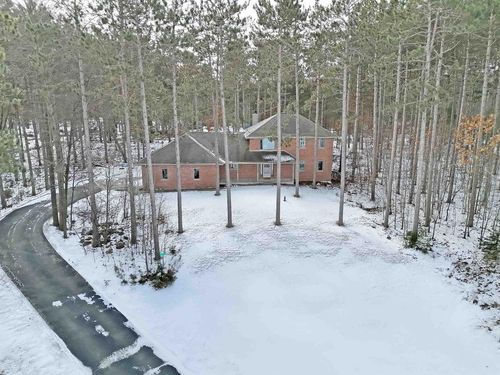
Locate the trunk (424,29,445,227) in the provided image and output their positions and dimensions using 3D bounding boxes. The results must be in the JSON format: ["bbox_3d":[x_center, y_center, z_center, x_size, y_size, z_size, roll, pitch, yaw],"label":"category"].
[{"bbox_3d":[13.254,-3.944,24.789,0.370,13.950,0.370,0,10,0],"label":"trunk"}]

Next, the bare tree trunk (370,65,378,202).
[{"bbox_3d":[11.580,-4.729,32.246,0.360,12.139,0.360,0,10,0],"label":"bare tree trunk"}]

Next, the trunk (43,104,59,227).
[{"bbox_3d":[-15.280,-1.554,26.708,0.450,9.440,0.450,1,10,0],"label":"trunk"}]

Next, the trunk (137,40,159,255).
[{"bbox_3d":[-5.953,-1.960,20.534,0.450,12.980,0.450,-2,10,0],"label":"trunk"}]

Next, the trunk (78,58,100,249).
[{"bbox_3d":[-9.989,-2.062,21.461,0.410,11.963,0.410,0,10,0],"label":"trunk"}]

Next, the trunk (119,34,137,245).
[{"bbox_3d":[-7.688,-2.681,21.860,0.360,13.125,0.360,0,10,0],"label":"trunk"}]

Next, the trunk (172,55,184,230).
[{"bbox_3d":[-4.955,-2.649,23.909,0.440,12.170,0.440,0,10,0],"label":"trunk"}]

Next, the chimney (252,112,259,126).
[{"bbox_3d":[0.787,-9.560,49.482,0.850,2.100,0.850,0,10,0],"label":"chimney"}]

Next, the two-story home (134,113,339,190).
[{"bbox_3d":[-0.795,-5.130,44.425,23.000,9.000,11.800,-1,10,0],"label":"two-story home"}]

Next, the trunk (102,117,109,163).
[{"bbox_3d":[-20.638,-6.522,49.435,0.420,6.508,0.420,0,10,0],"label":"trunk"}]

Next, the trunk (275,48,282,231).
[{"bbox_3d":[2.170,-3.566,25.624,0.450,13.270,0.450,0,10,0],"label":"trunk"}]

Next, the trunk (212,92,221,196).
[{"bbox_3d":[-3.477,-4.460,35.482,0.400,10.970,0.400,0,10,0],"label":"trunk"}]

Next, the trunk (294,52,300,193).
[{"bbox_3d":[4.623,-5.821,33.913,0.330,13.673,0.330,0,10,0],"label":"trunk"}]

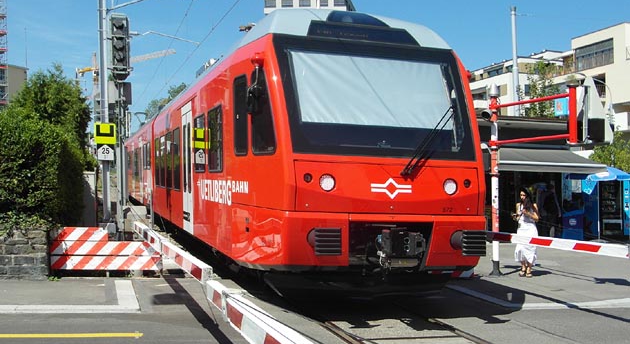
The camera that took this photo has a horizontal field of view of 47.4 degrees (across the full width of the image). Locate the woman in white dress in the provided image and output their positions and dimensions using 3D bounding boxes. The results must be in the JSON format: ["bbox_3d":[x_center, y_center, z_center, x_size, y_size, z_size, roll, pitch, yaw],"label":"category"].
[{"bbox_3d":[3.976,1.124,13.550,0.500,1.680,0.420,-1,0,30],"label":"woman in white dress"}]

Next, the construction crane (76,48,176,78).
[{"bbox_3d":[-50.400,-15.800,189.000,2.000,35.500,47.000,-1,0,-45],"label":"construction crane"}]

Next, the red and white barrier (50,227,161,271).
[{"bbox_3d":[-3.519,1.285,12.050,1.860,0.740,0.120,-1,0,-10],"label":"red and white barrier"}]

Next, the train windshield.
[{"bbox_3d":[0.820,-0.970,9.420,2.500,1.800,0.300,2,-26,-17],"label":"train windshield"}]

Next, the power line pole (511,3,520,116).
[{"bbox_3d":[7.870,-2.300,28.000,0.240,8.400,0.240,-1,0,0],"label":"power line pole"}]

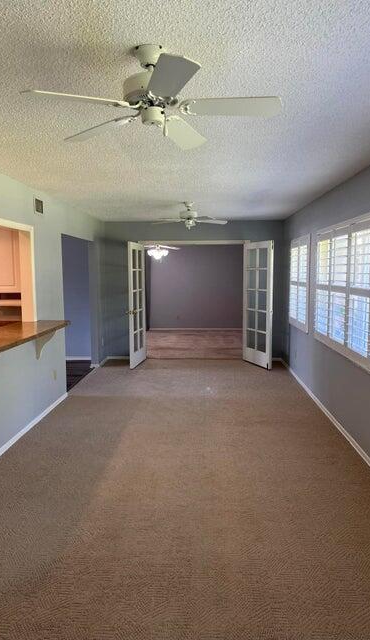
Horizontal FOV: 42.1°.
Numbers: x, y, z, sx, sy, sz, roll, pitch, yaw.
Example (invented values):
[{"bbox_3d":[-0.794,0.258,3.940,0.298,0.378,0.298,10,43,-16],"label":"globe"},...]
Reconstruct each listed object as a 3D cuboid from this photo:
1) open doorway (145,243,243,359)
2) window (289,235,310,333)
[{"bbox_3d":[0.170,-0.319,8.643,1.776,2.090,0.142,0,6,3],"label":"open doorway"},{"bbox_3d":[1.686,-0.540,6.998,0.091,1.309,1.441,0,6,3],"label":"window"}]

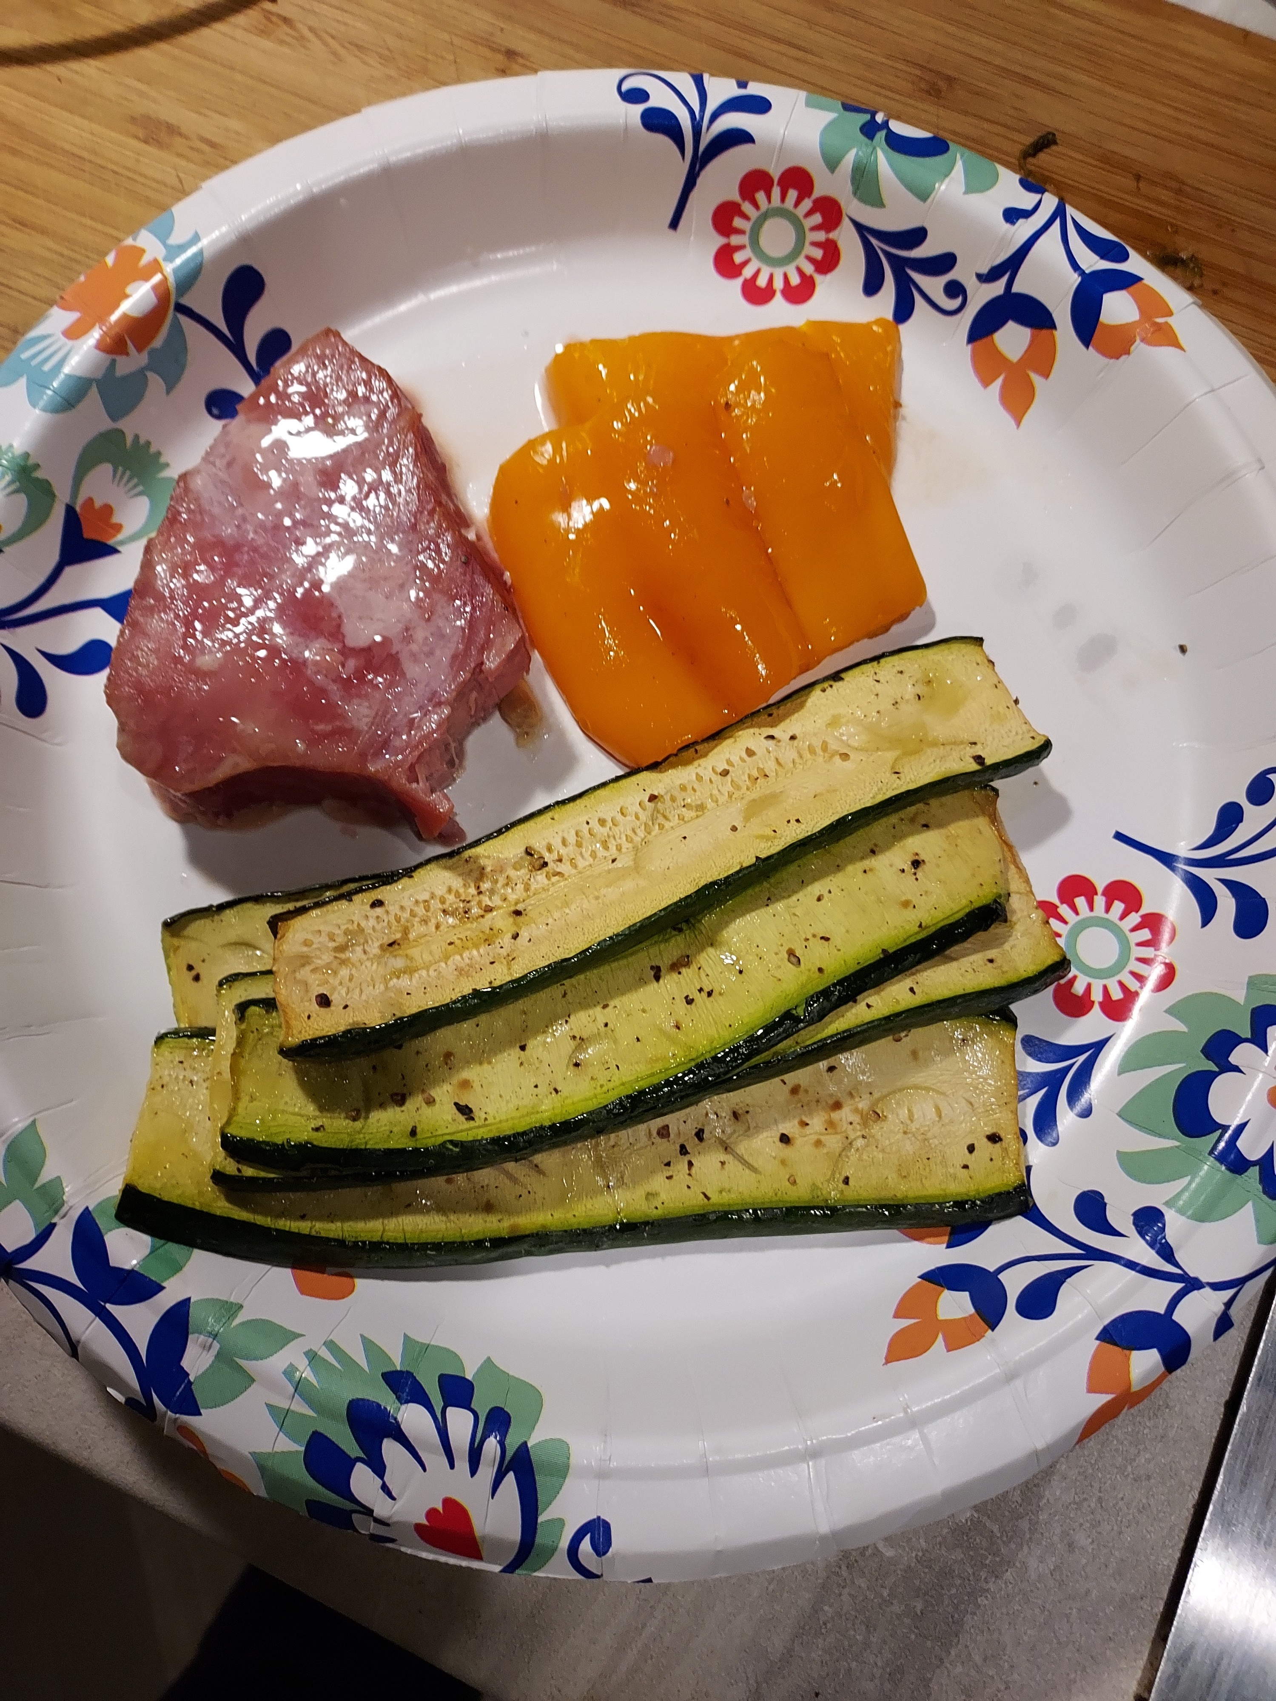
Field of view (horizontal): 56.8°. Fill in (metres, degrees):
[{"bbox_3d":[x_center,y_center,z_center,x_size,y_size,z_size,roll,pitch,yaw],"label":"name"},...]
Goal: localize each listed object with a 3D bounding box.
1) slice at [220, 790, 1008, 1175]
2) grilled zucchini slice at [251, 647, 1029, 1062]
[{"bbox_3d":[-0.001,0.024,0.188,0.132,0.013,0.034,-16,77,-5],"label":"slice"},{"bbox_3d":[0.003,-0.001,0.190,0.129,0.013,0.031,-22,78,-6],"label":"grilled zucchini slice"}]

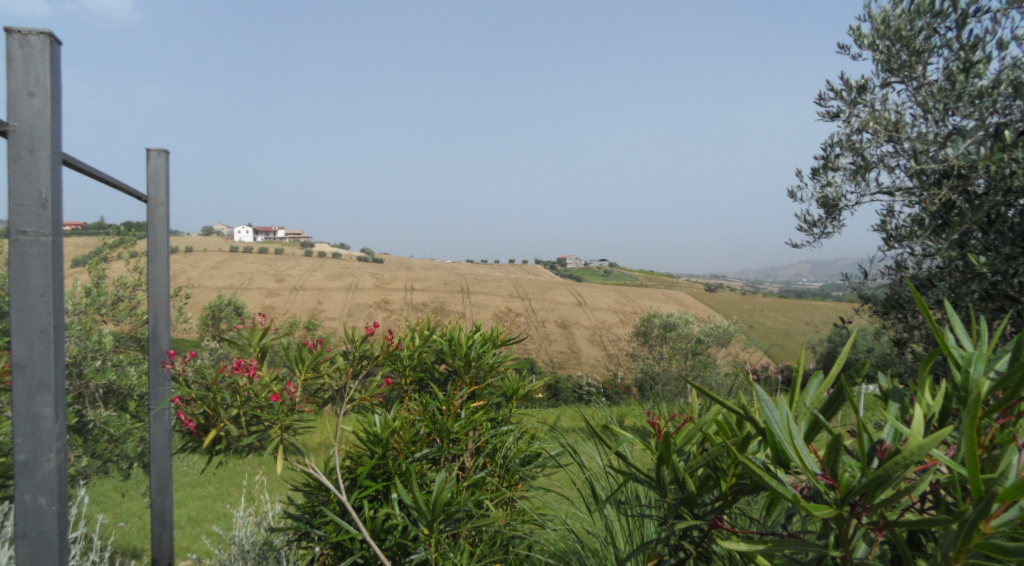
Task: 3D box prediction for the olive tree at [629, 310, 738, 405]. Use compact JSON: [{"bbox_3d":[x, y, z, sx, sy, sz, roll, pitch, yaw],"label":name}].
[{"bbox_3d":[5.132,2.201,22.000,3.300,2.900,3.100,0,2,0],"label":"olive tree"}]

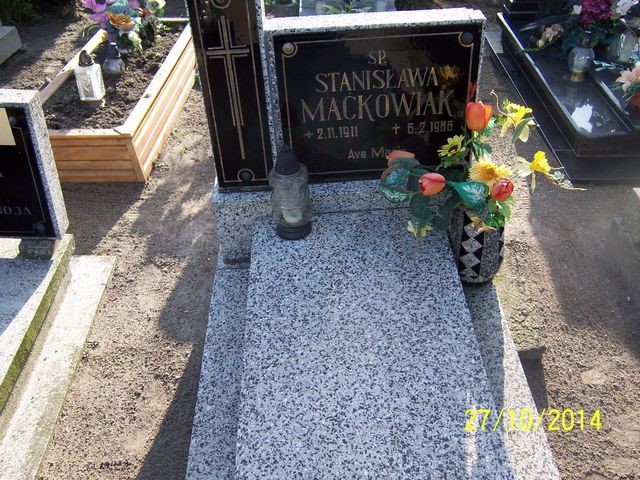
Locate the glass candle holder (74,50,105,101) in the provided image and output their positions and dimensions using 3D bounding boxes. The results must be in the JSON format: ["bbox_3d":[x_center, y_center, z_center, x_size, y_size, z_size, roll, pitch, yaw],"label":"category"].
[{"bbox_3d":[-1.051,-0.750,2.771,0.083,0.220,0.083,11,41,9],"label":"glass candle holder"}]

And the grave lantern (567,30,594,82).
[{"bbox_3d":[1.119,-0.780,2.590,0.112,0.217,0.112,-3,40,1],"label":"grave lantern"}]

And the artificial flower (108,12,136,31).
[{"bbox_3d":[-0.983,-1.085,3.038,0.135,0.075,0.115,-3,40,1],"label":"artificial flower"}]

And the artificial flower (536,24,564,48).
[{"bbox_3d":[1.079,-0.953,2.857,0.125,0.080,0.100,-3,40,1],"label":"artificial flower"}]

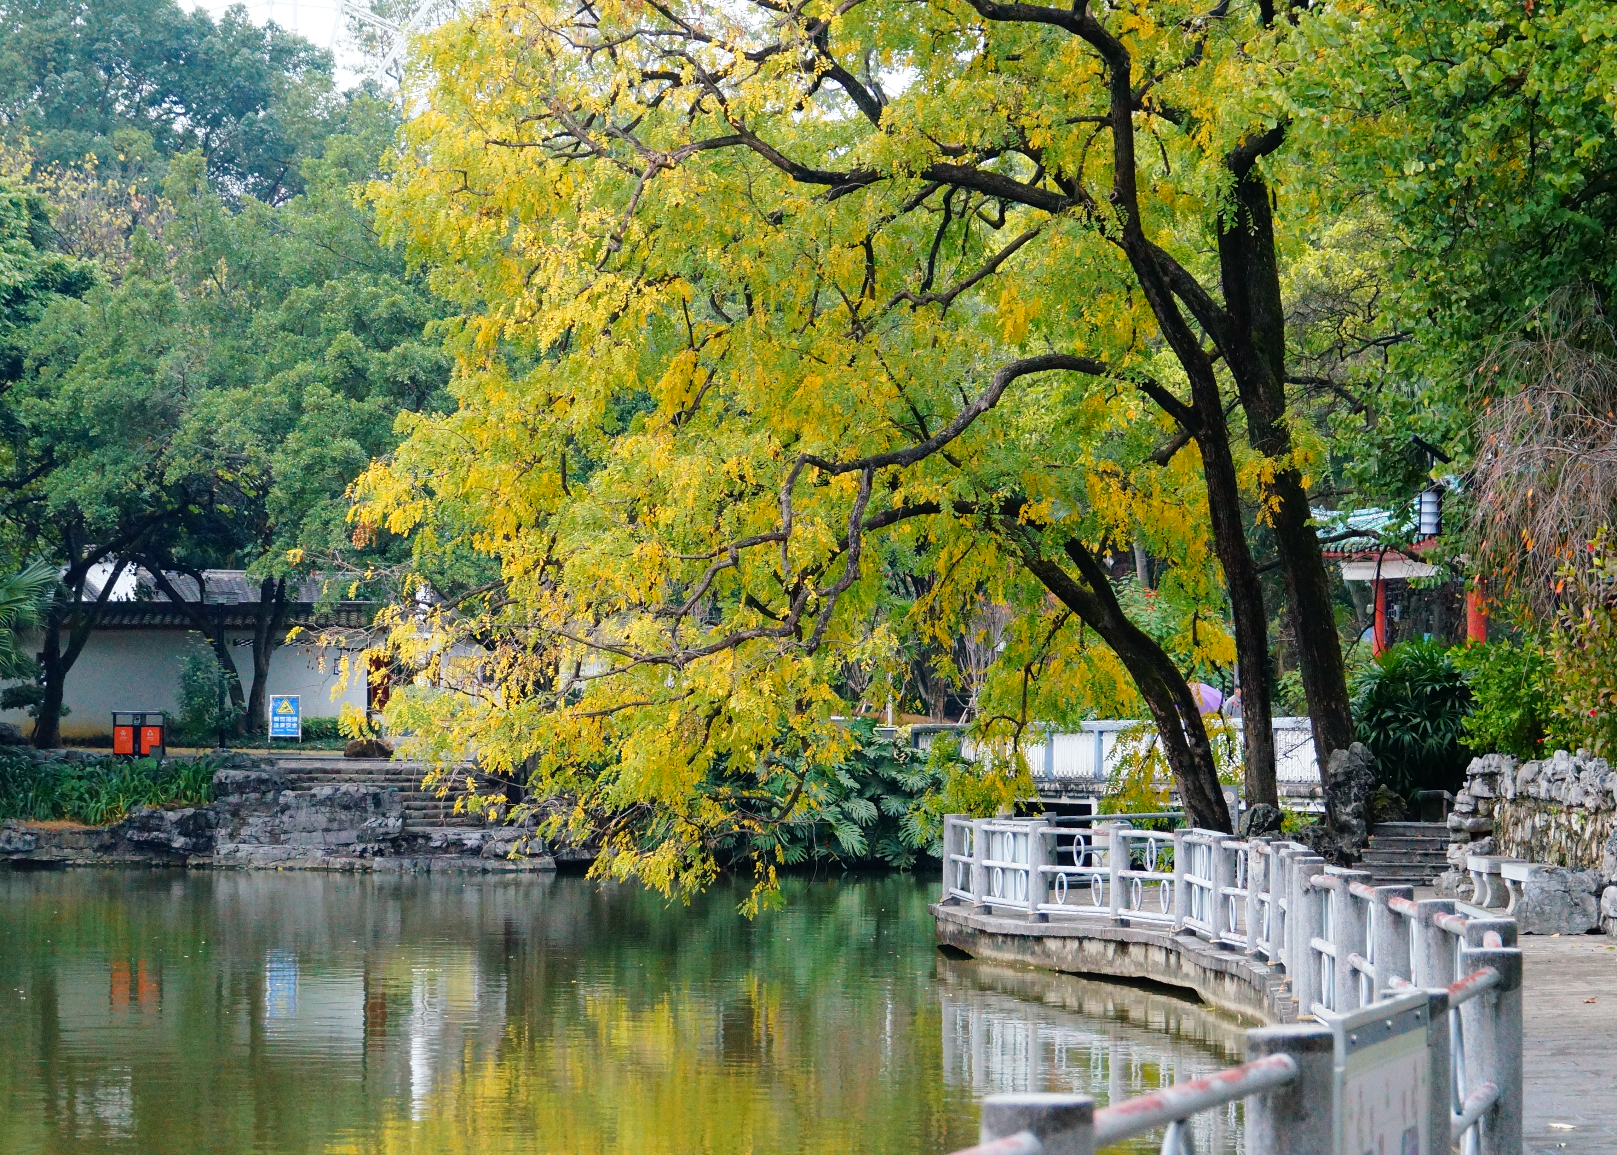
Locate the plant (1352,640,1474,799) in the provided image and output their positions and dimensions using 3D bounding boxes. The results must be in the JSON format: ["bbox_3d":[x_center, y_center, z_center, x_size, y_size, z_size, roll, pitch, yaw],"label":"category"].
[{"bbox_3d":[7.967,1.931,64.800,1.750,2.200,1.700,0,-2,0],"label":"plant"}]

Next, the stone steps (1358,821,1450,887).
[{"bbox_3d":[7.435,3.460,61.300,1.350,0.780,1.400,-1,-2,21],"label":"stone steps"}]

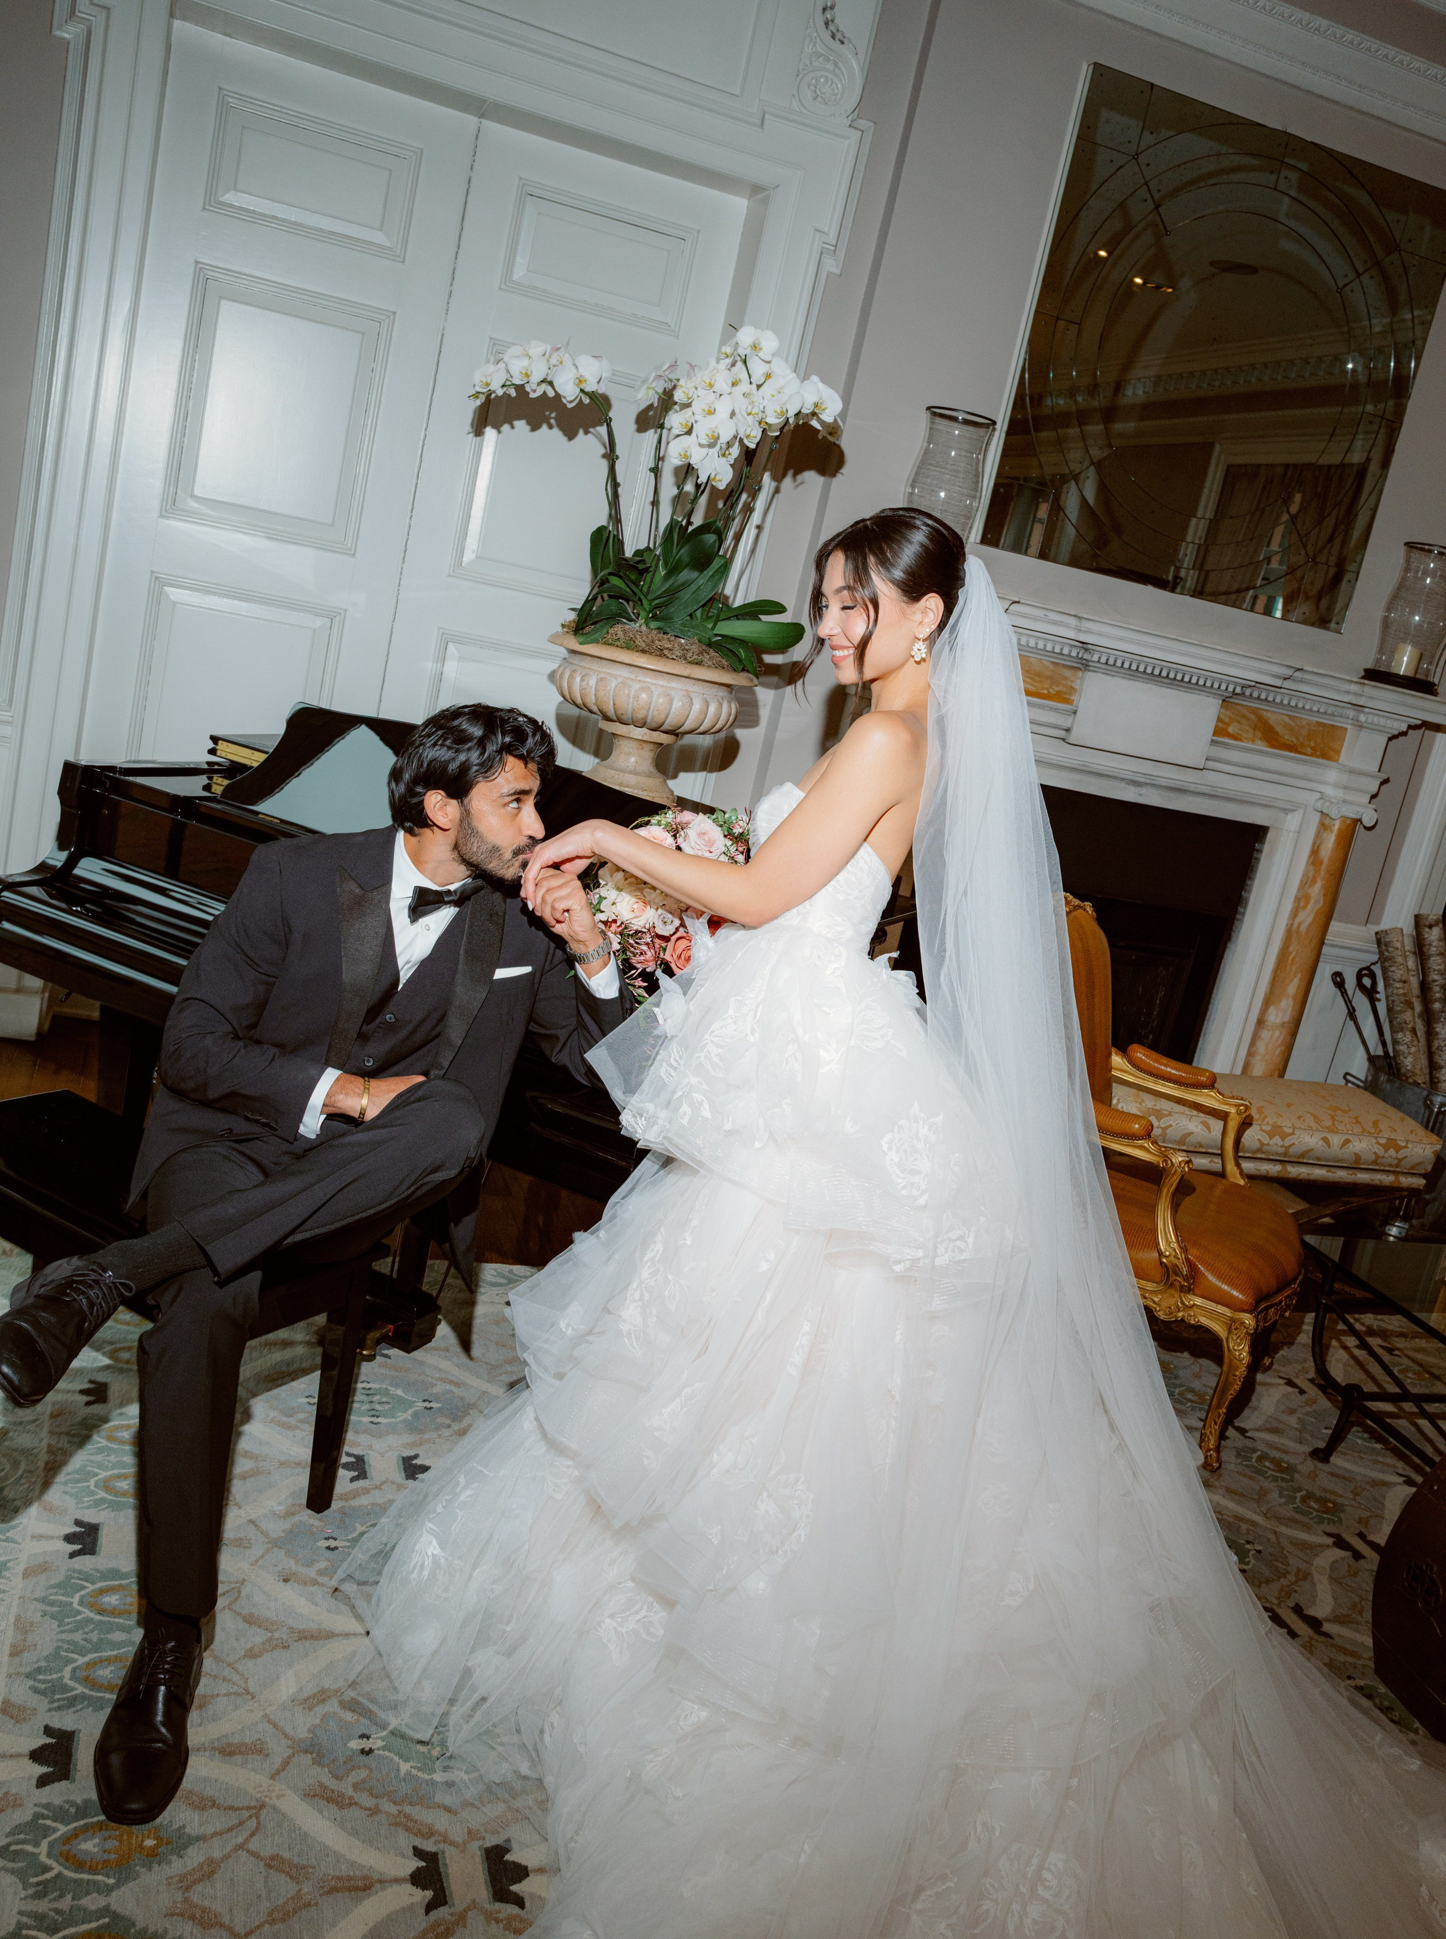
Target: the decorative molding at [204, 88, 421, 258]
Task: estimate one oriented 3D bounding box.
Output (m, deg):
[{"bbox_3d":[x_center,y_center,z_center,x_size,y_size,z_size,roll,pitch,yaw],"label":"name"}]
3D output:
[{"bbox_3d":[-1.001,-1.946,4.155,0.488,0.270,0.035,8,14,-20],"label":"decorative molding"}]

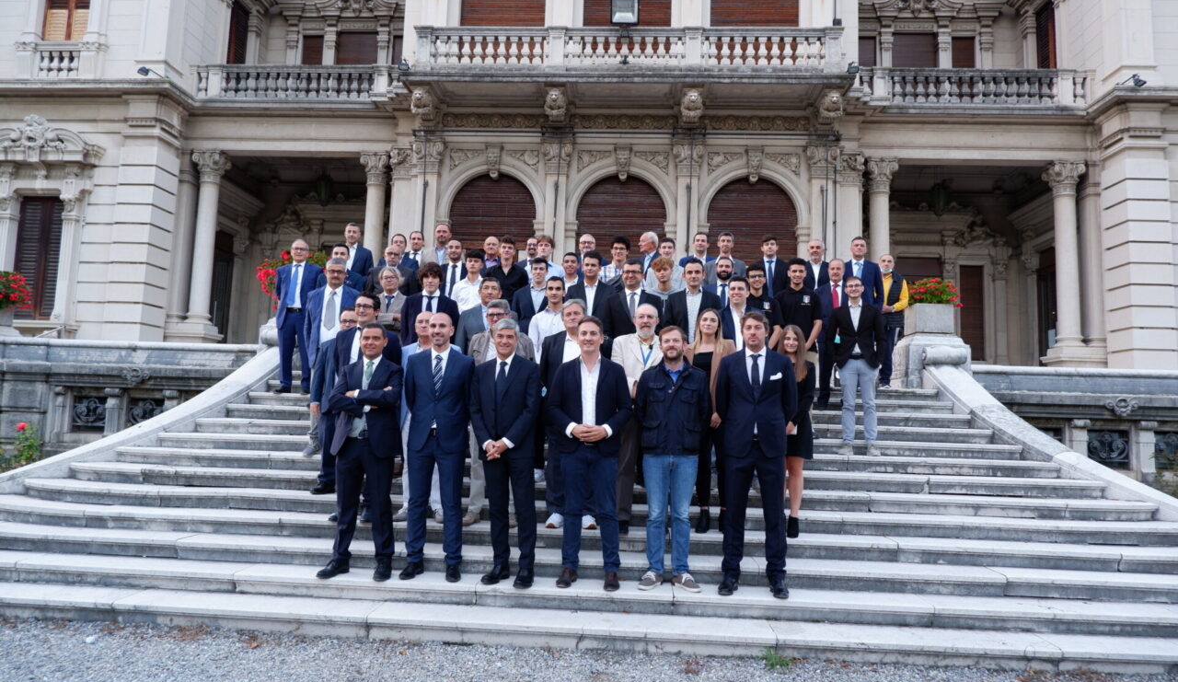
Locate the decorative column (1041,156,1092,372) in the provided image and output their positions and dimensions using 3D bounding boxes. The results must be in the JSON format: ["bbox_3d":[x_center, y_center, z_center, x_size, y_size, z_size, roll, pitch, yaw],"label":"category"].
[{"bbox_3d":[11.219,-1.837,17.765,0.780,4.872,0.780,2,-6,3],"label":"decorative column"}]

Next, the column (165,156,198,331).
[{"bbox_3d":[-9.494,-2.209,17.515,0.470,4.238,0.470,2,-6,3],"label":"column"}]

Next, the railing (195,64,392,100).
[{"bbox_3d":[-7.568,-6.587,19.195,5.056,0.878,0.350,2,-6,3],"label":"railing"}]

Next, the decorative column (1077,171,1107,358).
[{"bbox_3d":[10.879,-1.631,16.284,0.470,4.238,0.470,2,-6,3],"label":"decorative column"}]

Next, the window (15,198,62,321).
[{"bbox_3d":[-12.184,-1.831,16.701,1.050,2.780,0.180,2,-6,3],"label":"window"}]

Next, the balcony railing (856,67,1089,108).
[{"bbox_3d":[8.579,-5.664,16.760,4.950,0.888,0.300,2,-6,3],"label":"balcony railing"}]

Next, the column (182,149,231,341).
[{"bbox_3d":[-8.932,-2.174,17.479,0.660,4.461,0.660,2,-6,3],"label":"column"}]

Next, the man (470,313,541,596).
[{"bbox_3d":[-0.557,0.730,5.172,0.490,1.778,0.350,2,-6,0],"label":"man"}]

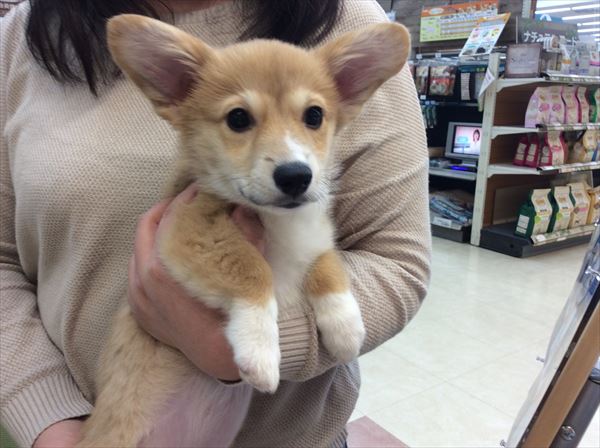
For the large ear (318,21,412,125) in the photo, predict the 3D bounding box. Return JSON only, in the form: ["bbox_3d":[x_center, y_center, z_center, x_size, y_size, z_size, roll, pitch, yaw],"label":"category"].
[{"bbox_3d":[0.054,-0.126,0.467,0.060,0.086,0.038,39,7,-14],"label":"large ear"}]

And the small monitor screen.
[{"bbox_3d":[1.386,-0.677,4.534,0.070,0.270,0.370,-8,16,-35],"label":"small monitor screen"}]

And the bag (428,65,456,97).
[{"bbox_3d":[1.164,-1.160,4.492,0.080,0.235,0.200,-8,16,-35],"label":"bag"}]

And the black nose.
[{"bbox_3d":[-0.005,-0.033,0.405,0.027,0.024,0.020,-1,13,-12],"label":"black nose"}]

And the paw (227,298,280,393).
[{"bbox_3d":[-0.036,0.094,0.425,0.037,0.064,0.038,-6,13,-5],"label":"paw"}]

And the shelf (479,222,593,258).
[{"bbox_3d":[1.936,0.090,4.452,1.060,0.135,0.380,-8,16,-35],"label":"shelf"}]

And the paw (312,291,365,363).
[{"bbox_3d":[0.031,0.081,0.440,0.037,0.050,0.038,-1,13,-9],"label":"paw"}]

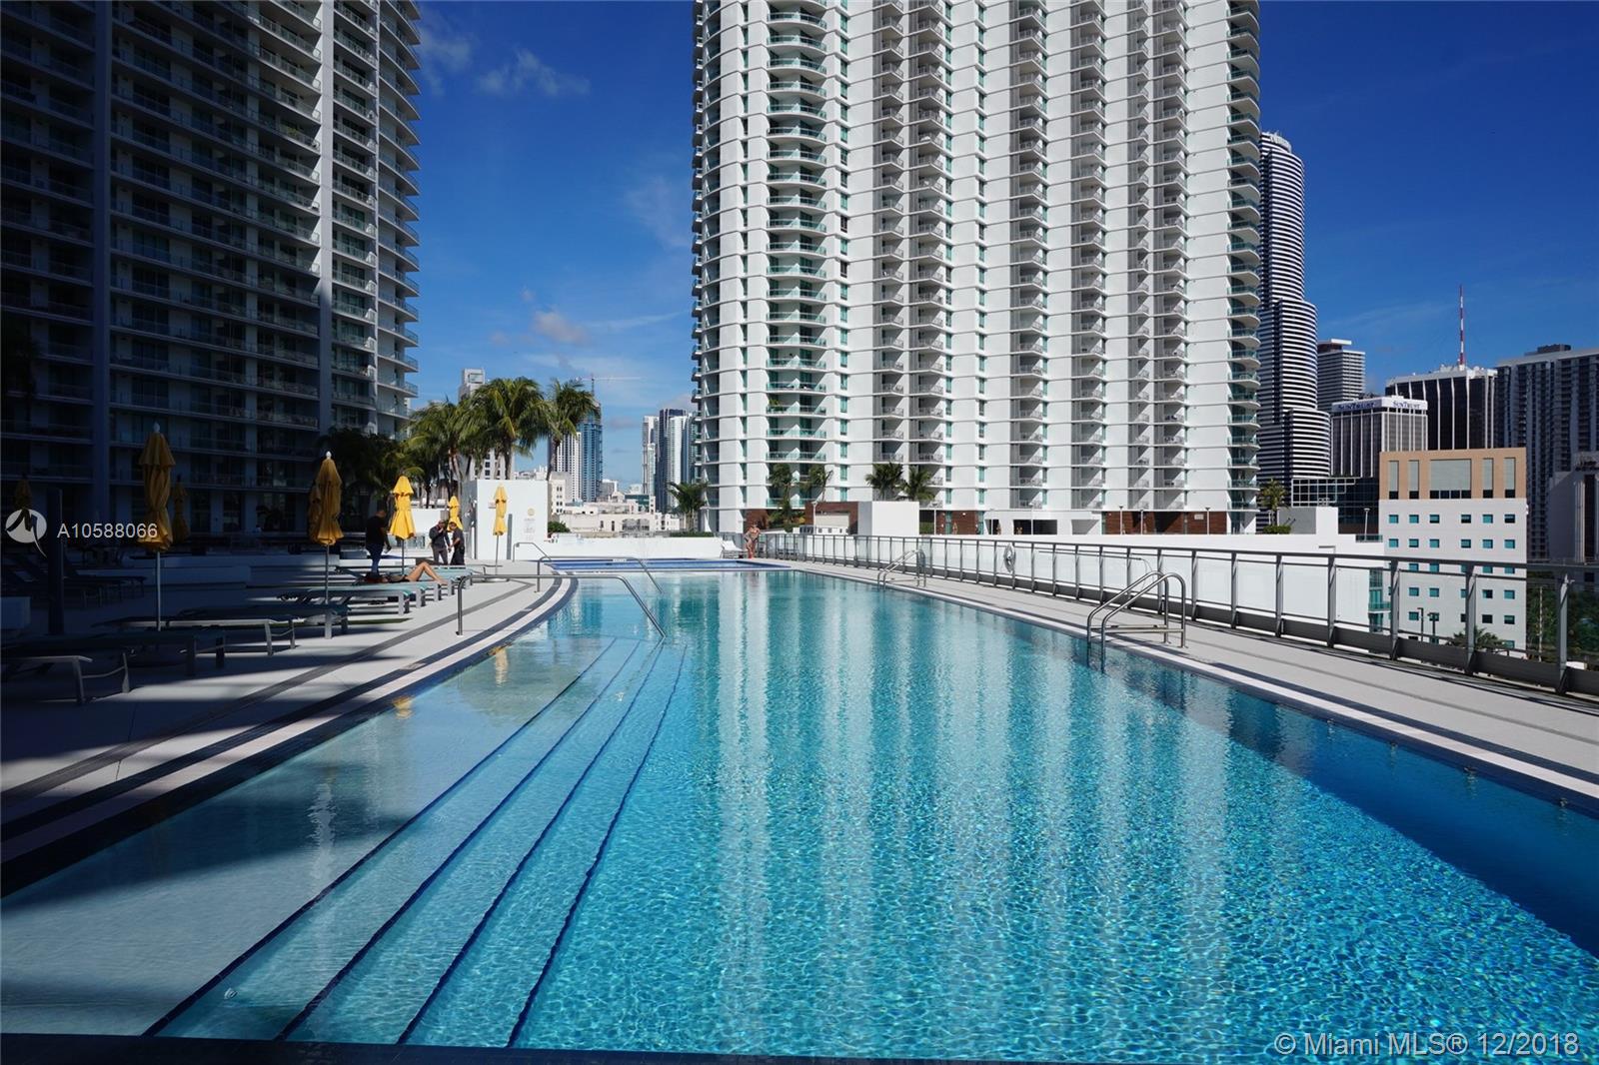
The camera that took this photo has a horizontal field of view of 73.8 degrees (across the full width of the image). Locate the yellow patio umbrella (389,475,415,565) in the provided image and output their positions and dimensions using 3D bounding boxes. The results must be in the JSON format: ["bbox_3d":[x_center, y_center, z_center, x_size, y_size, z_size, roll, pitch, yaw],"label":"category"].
[{"bbox_3d":[-8.040,0.085,21.600,0.490,2.510,0.490,0,0,0],"label":"yellow patio umbrella"}]

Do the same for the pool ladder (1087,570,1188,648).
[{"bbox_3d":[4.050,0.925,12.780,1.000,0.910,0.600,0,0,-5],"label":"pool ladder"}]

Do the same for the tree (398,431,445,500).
[{"bbox_3d":[-21.000,-2.500,60.000,3.400,6.300,3.400,0,0,0],"label":"tree"}]

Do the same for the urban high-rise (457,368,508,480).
[{"bbox_3d":[-156.000,-27.000,537.000,23.000,104.000,26.000,0,0,-24],"label":"urban high-rise"}]

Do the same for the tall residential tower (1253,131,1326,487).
[{"bbox_3d":[204.000,-70.000,445.000,50.000,192.000,50.000,0,0,-23],"label":"tall residential tower"}]

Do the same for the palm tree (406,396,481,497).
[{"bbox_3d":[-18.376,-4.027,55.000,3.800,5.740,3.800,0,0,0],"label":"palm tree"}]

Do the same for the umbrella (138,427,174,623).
[{"bbox_3d":[-8.090,-0.020,13.400,0.460,2.680,0.460,0,0,0],"label":"umbrella"}]

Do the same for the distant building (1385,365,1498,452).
[{"bbox_3d":[470.000,-49.000,782.000,42.000,143.000,58.000,0,0,-27],"label":"distant building"}]

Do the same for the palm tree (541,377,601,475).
[{"bbox_3d":[-11.981,-4.527,56.000,3.020,7.220,3.020,0,0,0],"label":"palm tree"}]

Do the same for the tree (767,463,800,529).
[{"bbox_3d":[-1.900,-3.800,122.000,3.500,8.000,3.500,0,0,0],"label":"tree"}]

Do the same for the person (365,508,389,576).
[{"bbox_3d":[-9.900,0.365,25.000,0.500,1.800,0.500,0,0,-3],"label":"person"}]

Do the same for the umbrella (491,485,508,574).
[{"bbox_3d":[-8.740,-0.080,31.000,0.440,2.630,0.440,0,0,0],"label":"umbrella"}]

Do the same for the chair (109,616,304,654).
[{"bbox_3d":[-6.700,1.150,11.970,1.880,0.430,0.700,0,0,-8],"label":"chair"}]

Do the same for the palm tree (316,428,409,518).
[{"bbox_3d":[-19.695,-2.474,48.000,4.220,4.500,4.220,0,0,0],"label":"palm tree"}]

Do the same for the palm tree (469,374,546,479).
[{"bbox_3d":[-15.329,-4.560,56.000,3.940,7.280,3.940,0,0,0],"label":"palm tree"}]

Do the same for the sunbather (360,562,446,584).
[{"bbox_3d":[-7.410,0.750,19.900,1.520,0.420,0.450,0,0,2],"label":"sunbather"}]

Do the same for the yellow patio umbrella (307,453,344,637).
[{"bbox_3d":[-6.683,0.100,15.100,0.470,2.510,0.470,0,0,0],"label":"yellow patio umbrella"}]

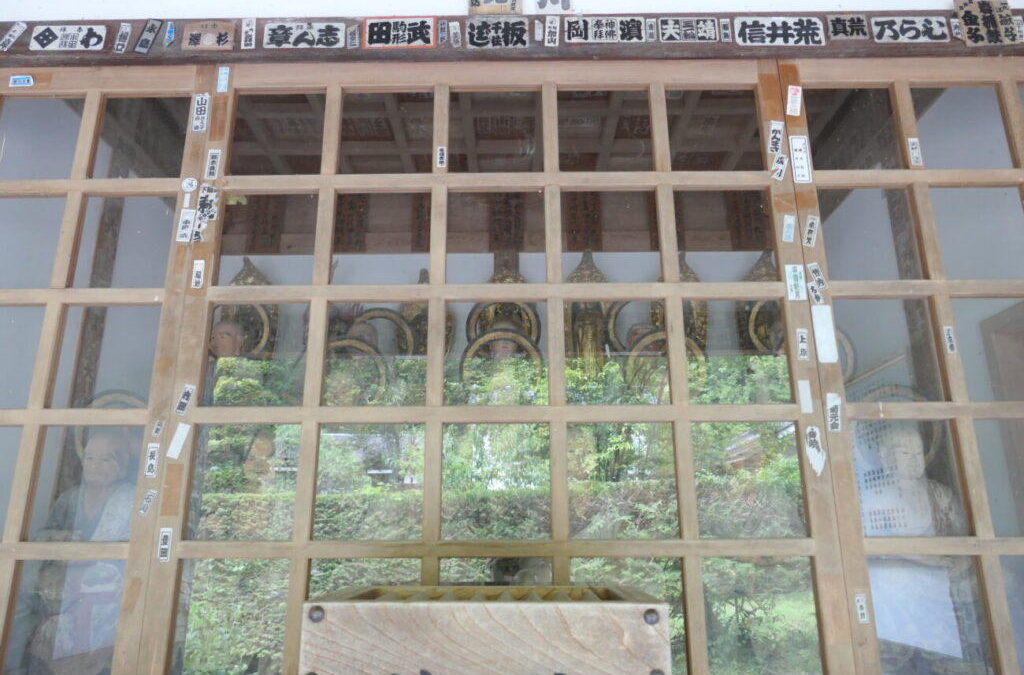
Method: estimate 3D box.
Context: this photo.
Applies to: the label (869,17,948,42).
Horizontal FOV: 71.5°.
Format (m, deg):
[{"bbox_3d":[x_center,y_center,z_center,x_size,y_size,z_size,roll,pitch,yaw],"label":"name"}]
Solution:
[{"bbox_3d":[0.976,-0.753,1.741,0.182,0.073,0.004,0,-16,0],"label":"label"}]

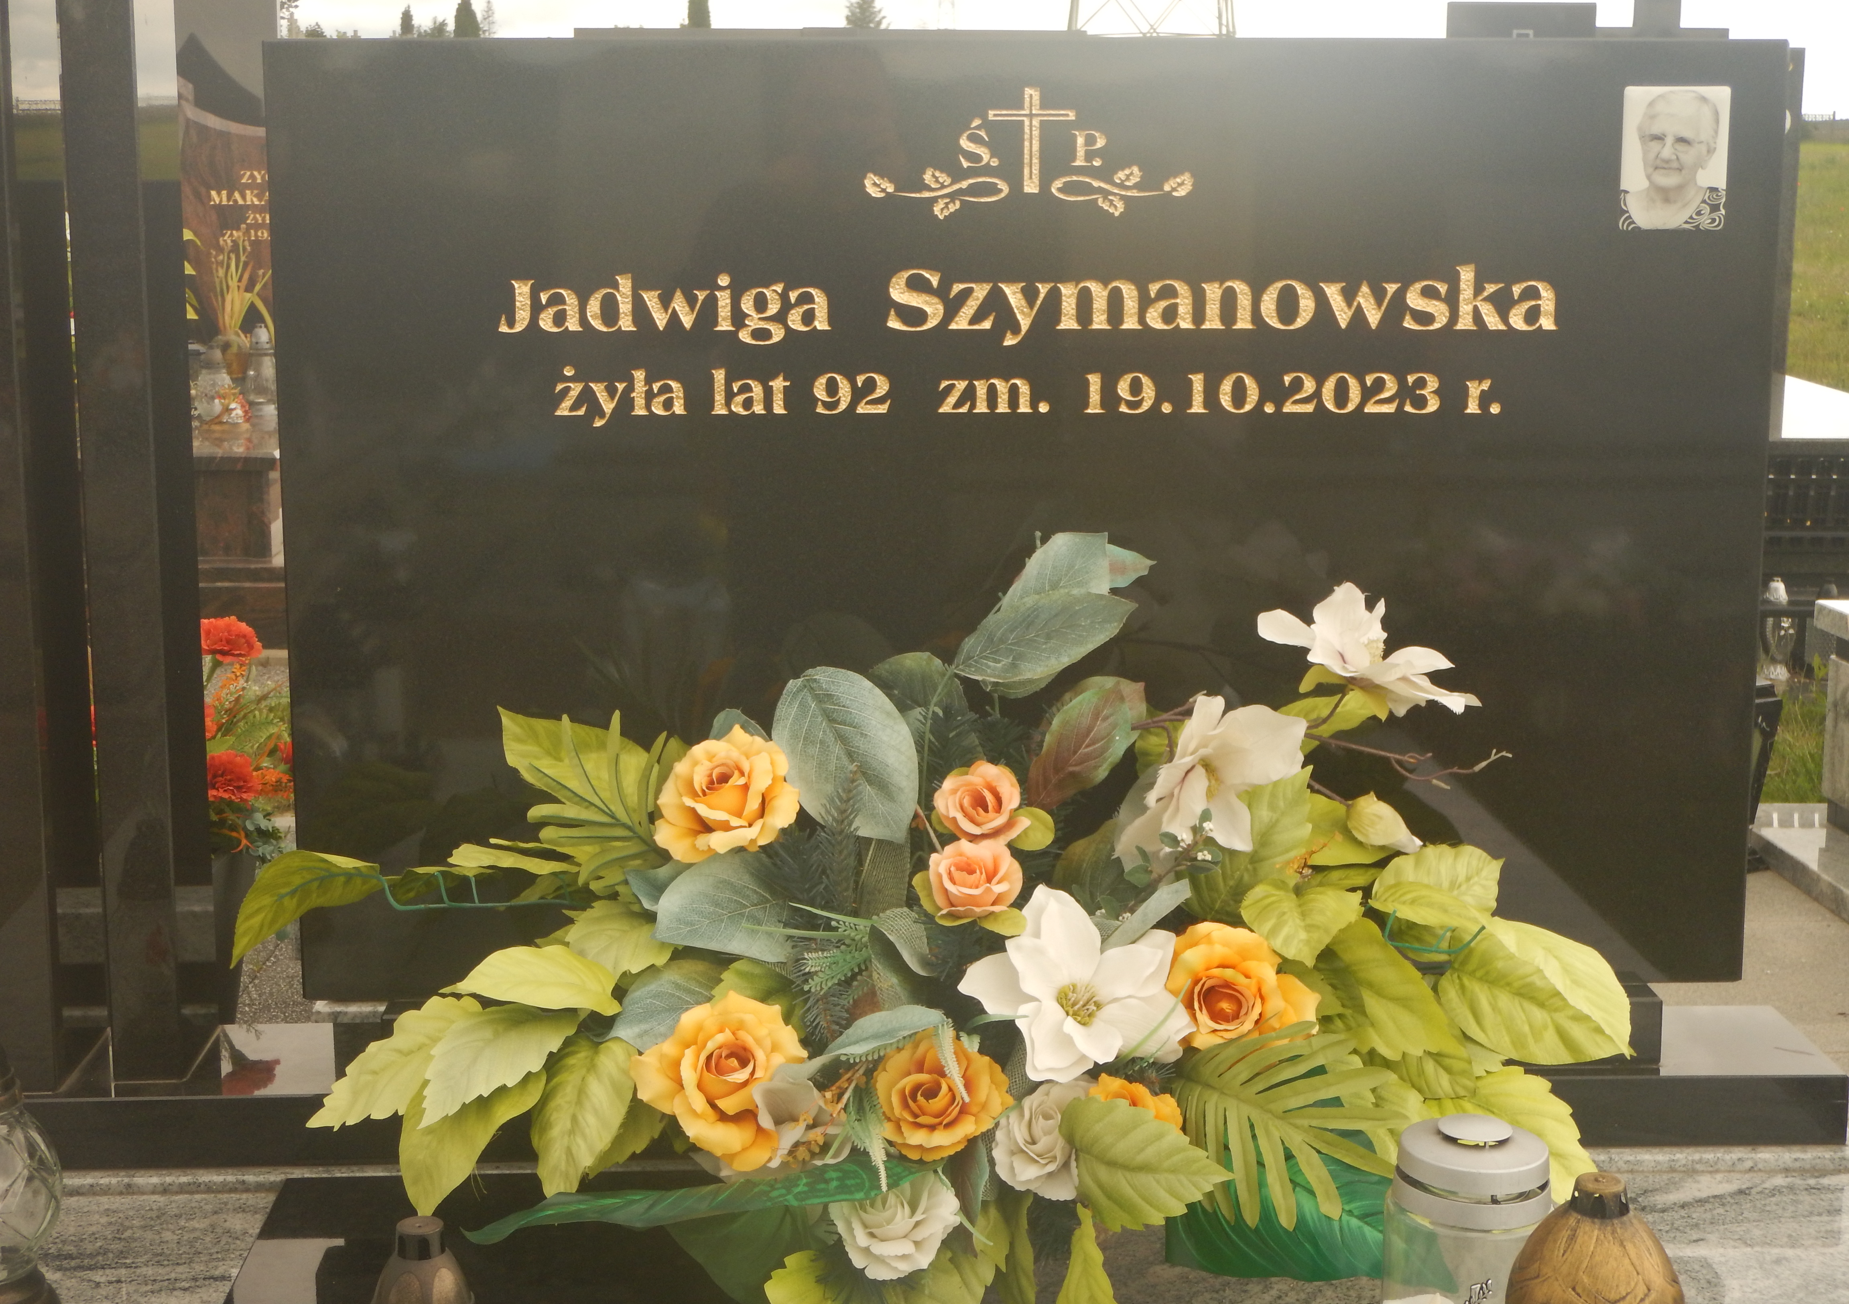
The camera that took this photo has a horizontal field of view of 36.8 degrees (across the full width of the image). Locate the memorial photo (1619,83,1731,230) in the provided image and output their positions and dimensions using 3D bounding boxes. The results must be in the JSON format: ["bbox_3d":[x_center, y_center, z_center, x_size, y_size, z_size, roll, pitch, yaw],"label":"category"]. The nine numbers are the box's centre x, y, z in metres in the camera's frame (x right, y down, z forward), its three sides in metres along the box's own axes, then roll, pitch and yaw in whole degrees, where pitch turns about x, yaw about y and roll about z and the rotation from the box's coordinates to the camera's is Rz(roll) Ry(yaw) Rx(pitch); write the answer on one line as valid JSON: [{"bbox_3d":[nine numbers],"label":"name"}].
[{"bbox_3d":[0.610,-0.401,2.258,0.087,0.116,0.008,-1,10,-2],"label":"memorial photo"}]

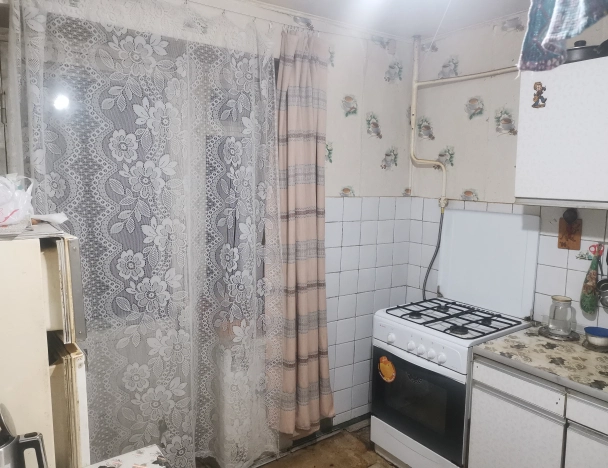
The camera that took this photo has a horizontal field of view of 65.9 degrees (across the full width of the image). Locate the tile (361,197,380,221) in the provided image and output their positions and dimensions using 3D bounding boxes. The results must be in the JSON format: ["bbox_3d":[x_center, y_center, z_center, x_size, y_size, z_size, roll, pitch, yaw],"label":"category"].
[{"bbox_3d":[0.414,-0.156,2.926,0.150,0.150,0.008,-3,8,-36],"label":"tile"}]

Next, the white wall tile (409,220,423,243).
[{"bbox_3d":[0.747,-0.014,3.114,0.010,0.150,0.100,-3,8,-37],"label":"white wall tile"}]

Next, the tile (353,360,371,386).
[{"bbox_3d":[0.373,0.901,3.047,0.150,0.150,0.008,-3,8,-36],"label":"tile"}]

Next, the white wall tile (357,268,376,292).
[{"bbox_3d":[0.394,0.295,2.957,0.150,0.150,0.010,-3,8,-36],"label":"white wall tile"}]

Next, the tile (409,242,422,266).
[{"bbox_3d":[0.743,0.135,3.122,0.010,0.150,0.102,-3,8,-36],"label":"tile"}]

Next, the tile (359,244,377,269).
[{"bbox_3d":[0.398,0.142,2.944,0.151,0.150,0.010,-3,8,-37],"label":"tile"}]

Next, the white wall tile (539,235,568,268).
[{"bbox_3d":[1.282,0.086,2.403,0.010,0.150,0.151,-3,8,-37],"label":"white wall tile"}]

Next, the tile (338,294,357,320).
[{"bbox_3d":[0.268,0.451,2.886,0.150,0.150,0.010,-3,8,-36],"label":"tile"}]

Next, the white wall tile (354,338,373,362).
[{"bbox_3d":[0.377,0.742,3.013,0.151,0.150,0.010,-3,8,-37],"label":"white wall tile"}]

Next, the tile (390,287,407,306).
[{"bbox_3d":[0.631,0.429,3.145,0.146,0.149,0.010,-3,8,-35],"label":"tile"}]

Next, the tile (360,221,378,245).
[{"bbox_3d":[0.408,-0.005,2.943,0.150,0.150,0.008,-3,8,-36],"label":"tile"}]

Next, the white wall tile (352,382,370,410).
[{"bbox_3d":[0.365,1.041,3.043,0.148,0.149,0.010,-3,8,-35],"label":"white wall tile"}]

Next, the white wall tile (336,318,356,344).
[{"bbox_3d":[0.262,0.603,2.921,0.150,0.150,0.008,-3,8,-36],"label":"white wall tile"}]

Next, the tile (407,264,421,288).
[{"bbox_3d":[0.738,0.285,3.139,0.010,0.150,0.102,-3,8,-36],"label":"tile"}]

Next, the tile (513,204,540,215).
[{"bbox_3d":[1.195,-0.081,2.508,0.010,0.150,0.151,-3,8,-37],"label":"tile"}]

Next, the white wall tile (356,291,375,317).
[{"bbox_3d":[0.389,0.445,2.975,0.150,0.150,0.010,-3,8,-36],"label":"white wall tile"}]

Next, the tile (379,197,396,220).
[{"bbox_3d":[0.530,-0.164,2.988,0.148,0.145,0.010,-3,8,-35],"label":"tile"}]

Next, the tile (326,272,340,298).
[{"bbox_3d":[0.152,0.307,2.779,0.150,0.150,0.010,-3,8,-36],"label":"tile"}]

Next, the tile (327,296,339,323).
[{"bbox_3d":[0.147,0.459,2.815,0.150,0.150,0.008,-3,8,-36],"label":"tile"}]

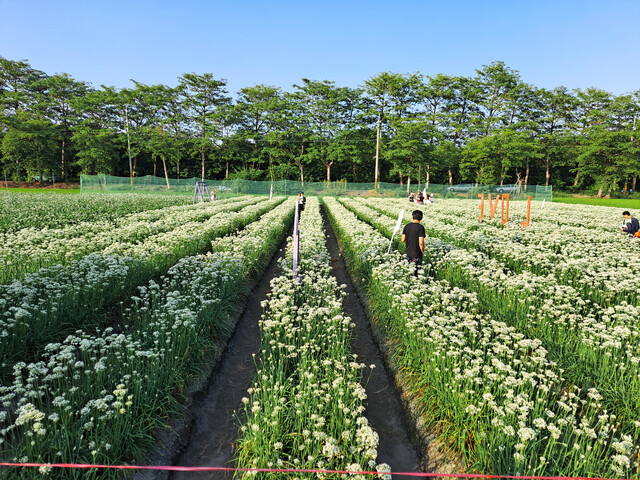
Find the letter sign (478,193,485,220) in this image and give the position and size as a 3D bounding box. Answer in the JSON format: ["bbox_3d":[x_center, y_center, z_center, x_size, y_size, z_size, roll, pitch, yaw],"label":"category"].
[{"bbox_3d":[5.387,-1.101,14.800,0.050,0.900,0.430,-1,7,-11],"label":"letter sign"}]

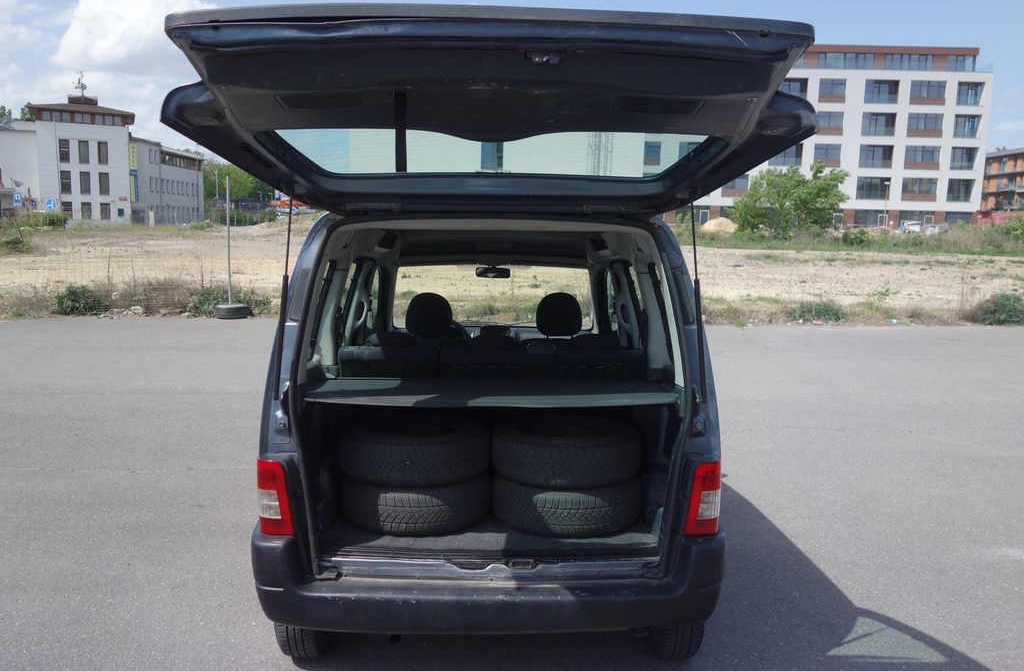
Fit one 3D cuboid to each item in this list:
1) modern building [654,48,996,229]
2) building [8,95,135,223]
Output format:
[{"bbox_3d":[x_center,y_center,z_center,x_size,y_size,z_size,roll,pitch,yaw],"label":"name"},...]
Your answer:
[{"bbox_3d":[28.747,-19.014,81.925,32.000,17.800,15.000,1,8,0],"label":"modern building"},{"bbox_3d":[-44.725,-17.607,81.777,10.200,12.200,10.500,-3,9,-28],"label":"building"}]

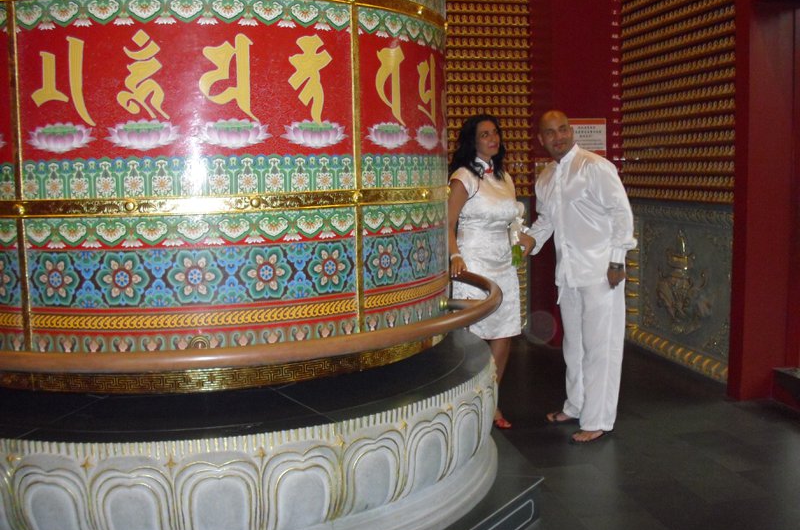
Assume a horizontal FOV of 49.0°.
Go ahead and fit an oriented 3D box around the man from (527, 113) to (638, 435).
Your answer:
[{"bbox_3d":[1.002,0.034,4.850,0.600,1.760,0.500,5,8,43],"label":"man"}]

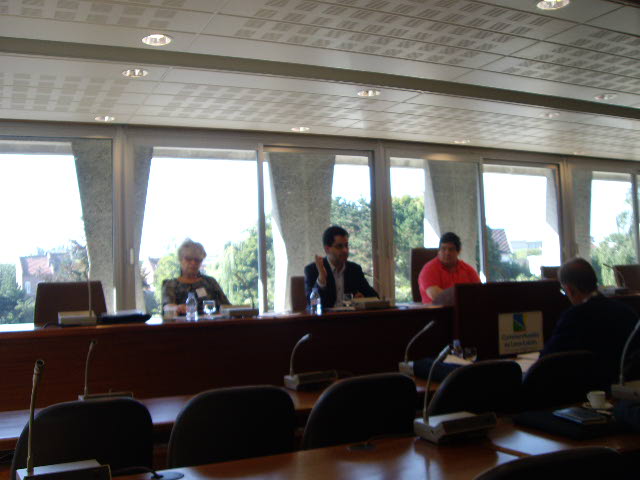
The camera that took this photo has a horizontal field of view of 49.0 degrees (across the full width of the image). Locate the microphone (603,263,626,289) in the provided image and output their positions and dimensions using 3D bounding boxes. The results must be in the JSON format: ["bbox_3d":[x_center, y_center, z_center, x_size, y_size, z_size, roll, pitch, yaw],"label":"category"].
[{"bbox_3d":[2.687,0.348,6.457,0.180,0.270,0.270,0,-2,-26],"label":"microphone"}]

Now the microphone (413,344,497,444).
[{"bbox_3d":[0.450,0.466,2.197,0.250,0.305,0.210,-1,-2,-24],"label":"microphone"}]

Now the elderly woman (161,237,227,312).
[{"bbox_3d":[-0.813,0.613,4.729,0.500,1.250,0.680,-1,-2,-19],"label":"elderly woman"}]

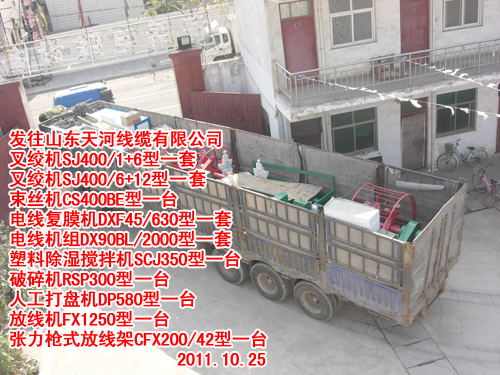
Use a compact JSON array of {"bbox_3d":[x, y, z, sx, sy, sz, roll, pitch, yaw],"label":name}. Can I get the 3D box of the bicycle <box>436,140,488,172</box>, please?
[{"bbox_3d":[7.114,-1.032,18.283,1.730,1.000,0.550,-7,20,1],"label":"bicycle"}]

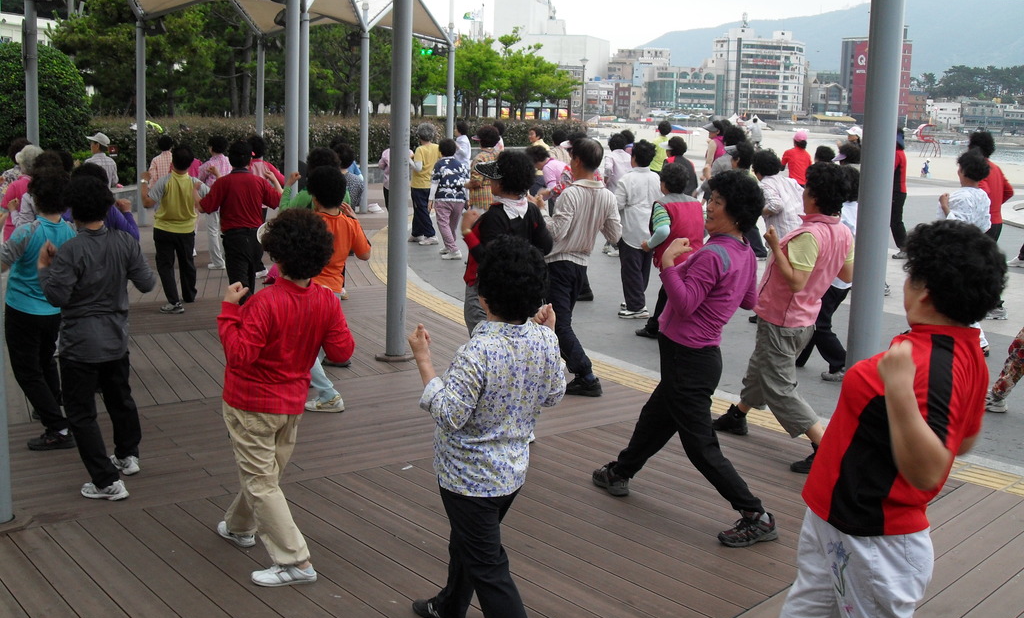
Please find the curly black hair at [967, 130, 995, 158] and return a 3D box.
[{"bbox_3d":[3.939,-1.387,9.950,0.225,0.245,0.240,-3,10,-20],"label":"curly black hair"}]

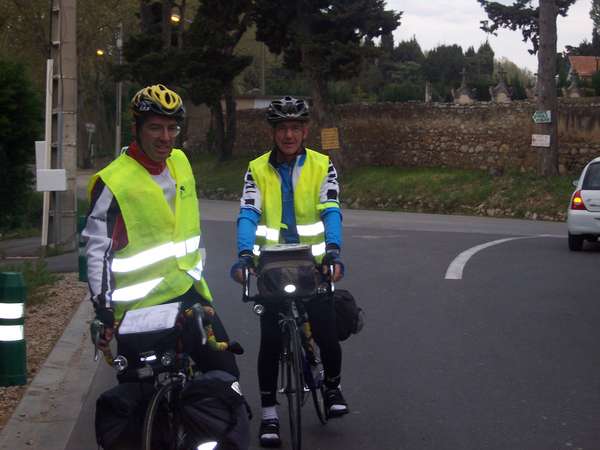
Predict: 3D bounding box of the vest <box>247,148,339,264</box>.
[{"bbox_3d":[-0.052,-0.097,7.650,0.440,0.590,0.300,0,9,2],"label":"vest"}]

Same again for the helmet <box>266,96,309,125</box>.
[{"bbox_3d":[-0.061,-0.563,7.550,0.205,0.155,0.270,0,3,-2],"label":"helmet"}]

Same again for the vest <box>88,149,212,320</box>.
[{"bbox_3d":[-0.596,0.038,6.150,0.460,0.670,0.300,-6,9,-27],"label":"vest"}]

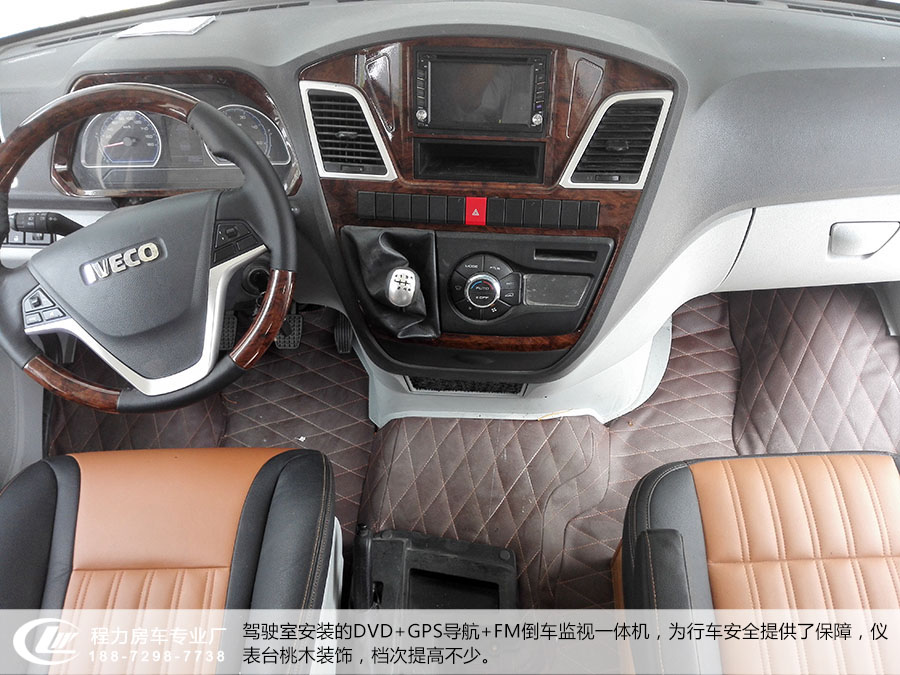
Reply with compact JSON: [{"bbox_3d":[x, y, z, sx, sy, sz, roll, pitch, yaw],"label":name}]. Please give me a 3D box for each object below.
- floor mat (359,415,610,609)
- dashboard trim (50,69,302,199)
[{"bbox_3d":[0.073,0.338,1.446,0.496,0.090,0.440,2,49,4],"label":"floor mat"},{"bbox_3d":[-0.413,-0.311,1.111,0.388,0.180,0.090,1,18,6],"label":"dashboard trim"}]

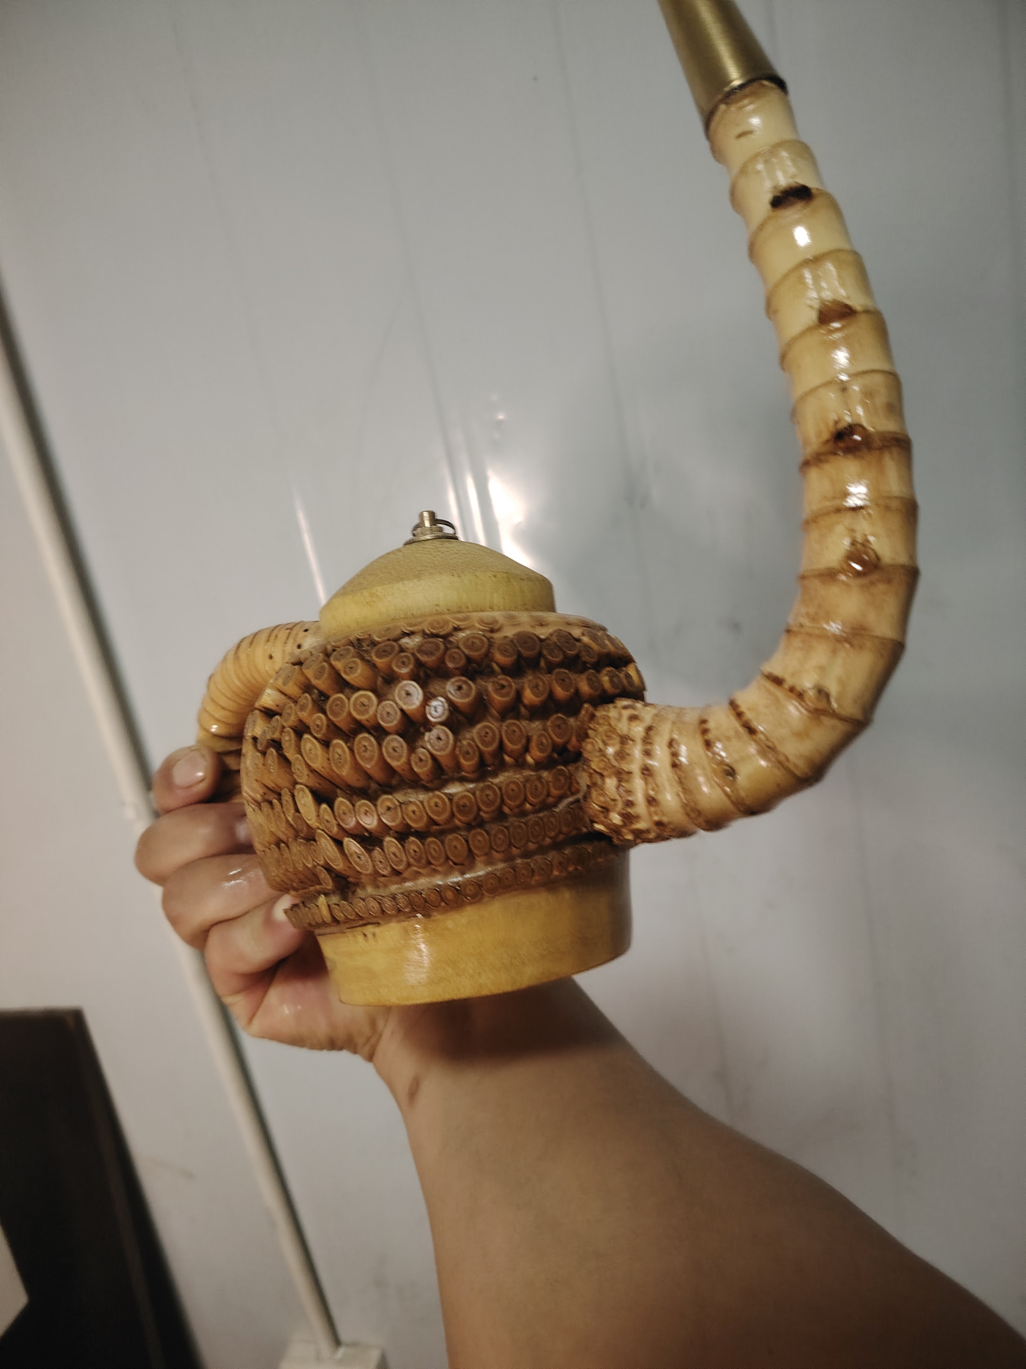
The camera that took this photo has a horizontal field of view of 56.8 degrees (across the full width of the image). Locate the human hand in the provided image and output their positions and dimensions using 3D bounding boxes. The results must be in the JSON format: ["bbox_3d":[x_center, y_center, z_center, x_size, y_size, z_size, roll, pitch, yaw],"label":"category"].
[{"bbox_3d":[-0.084,0.072,0.352,0.080,0.100,0.105,-17,5,-40],"label":"human hand"}]

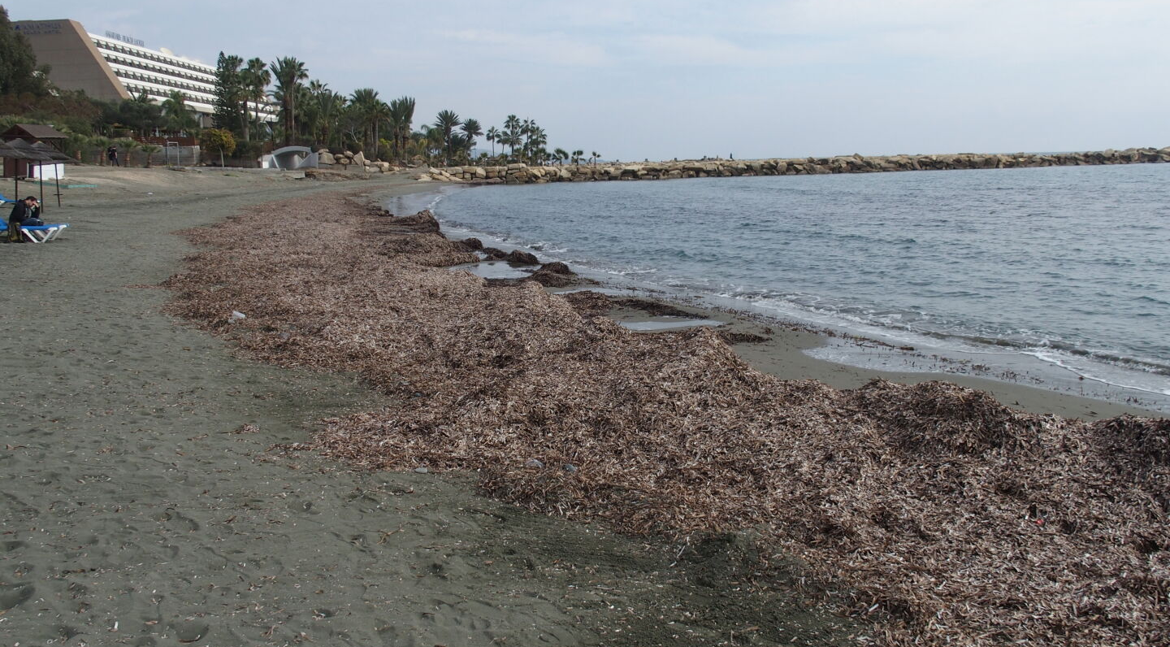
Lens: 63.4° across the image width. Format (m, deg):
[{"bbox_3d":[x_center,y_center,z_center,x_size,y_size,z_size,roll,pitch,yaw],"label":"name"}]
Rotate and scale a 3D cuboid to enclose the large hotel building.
[{"bbox_3d":[-107.891,-61.015,253.213,26.960,23.496,108.000,-1,10,-1],"label":"large hotel building"}]

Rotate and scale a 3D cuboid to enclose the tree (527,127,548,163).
[{"bbox_3d":[-8.207,-31.075,165.000,3.300,6.628,3.300,-2,10,-3],"label":"tree"}]

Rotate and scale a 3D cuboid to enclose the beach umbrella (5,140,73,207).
[{"bbox_3d":[-18.017,-4.875,31.300,2.328,2.316,2.328,-1,10,0],"label":"beach umbrella"}]

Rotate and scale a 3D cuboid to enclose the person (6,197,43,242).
[{"bbox_3d":[-13.595,-2.538,23.000,0.720,1.080,0.520,-2,10,-6],"label":"person"}]

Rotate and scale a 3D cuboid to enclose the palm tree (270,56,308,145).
[{"bbox_3d":[-33.170,-24.775,106.000,4.300,10.489,4.300,-4,10,-16],"label":"palm tree"}]

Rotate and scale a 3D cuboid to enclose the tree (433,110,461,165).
[{"bbox_3d":[-18.751,-25.354,129.000,3.738,7.584,3.738,-1,10,0],"label":"tree"}]

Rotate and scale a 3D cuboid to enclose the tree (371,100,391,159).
[{"bbox_3d":[-25.414,-24.104,118.000,2.600,7.630,2.600,-3,10,-11],"label":"tree"}]

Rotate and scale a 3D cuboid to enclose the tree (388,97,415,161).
[{"bbox_3d":[-23.237,-24.454,120.000,3.477,8.296,3.477,-1,10,0],"label":"tree"}]

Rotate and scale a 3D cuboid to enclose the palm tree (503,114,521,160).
[{"bbox_3d":[-12.749,-32.270,165.000,3.100,8.730,3.100,-2,10,-4],"label":"palm tree"}]

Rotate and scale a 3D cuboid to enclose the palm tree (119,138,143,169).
[{"bbox_3d":[-38.362,-14.429,80.000,2.009,2.548,2.009,-1,10,0],"label":"palm tree"}]

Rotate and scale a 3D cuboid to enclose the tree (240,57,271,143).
[{"bbox_3d":[-37.394,-25.347,108.000,3.338,9.871,3.338,-1,10,0],"label":"tree"}]

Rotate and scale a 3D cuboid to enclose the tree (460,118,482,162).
[{"bbox_3d":[-15.864,-25.626,133.000,3.211,6.310,3.211,-1,10,0],"label":"tree"}]

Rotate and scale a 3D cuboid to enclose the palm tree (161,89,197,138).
[{"bbox_3d":[-46.260,-23.730,108.000,4.200,5.925,4.200,-5,10,-22],"label":"palm tree"}]

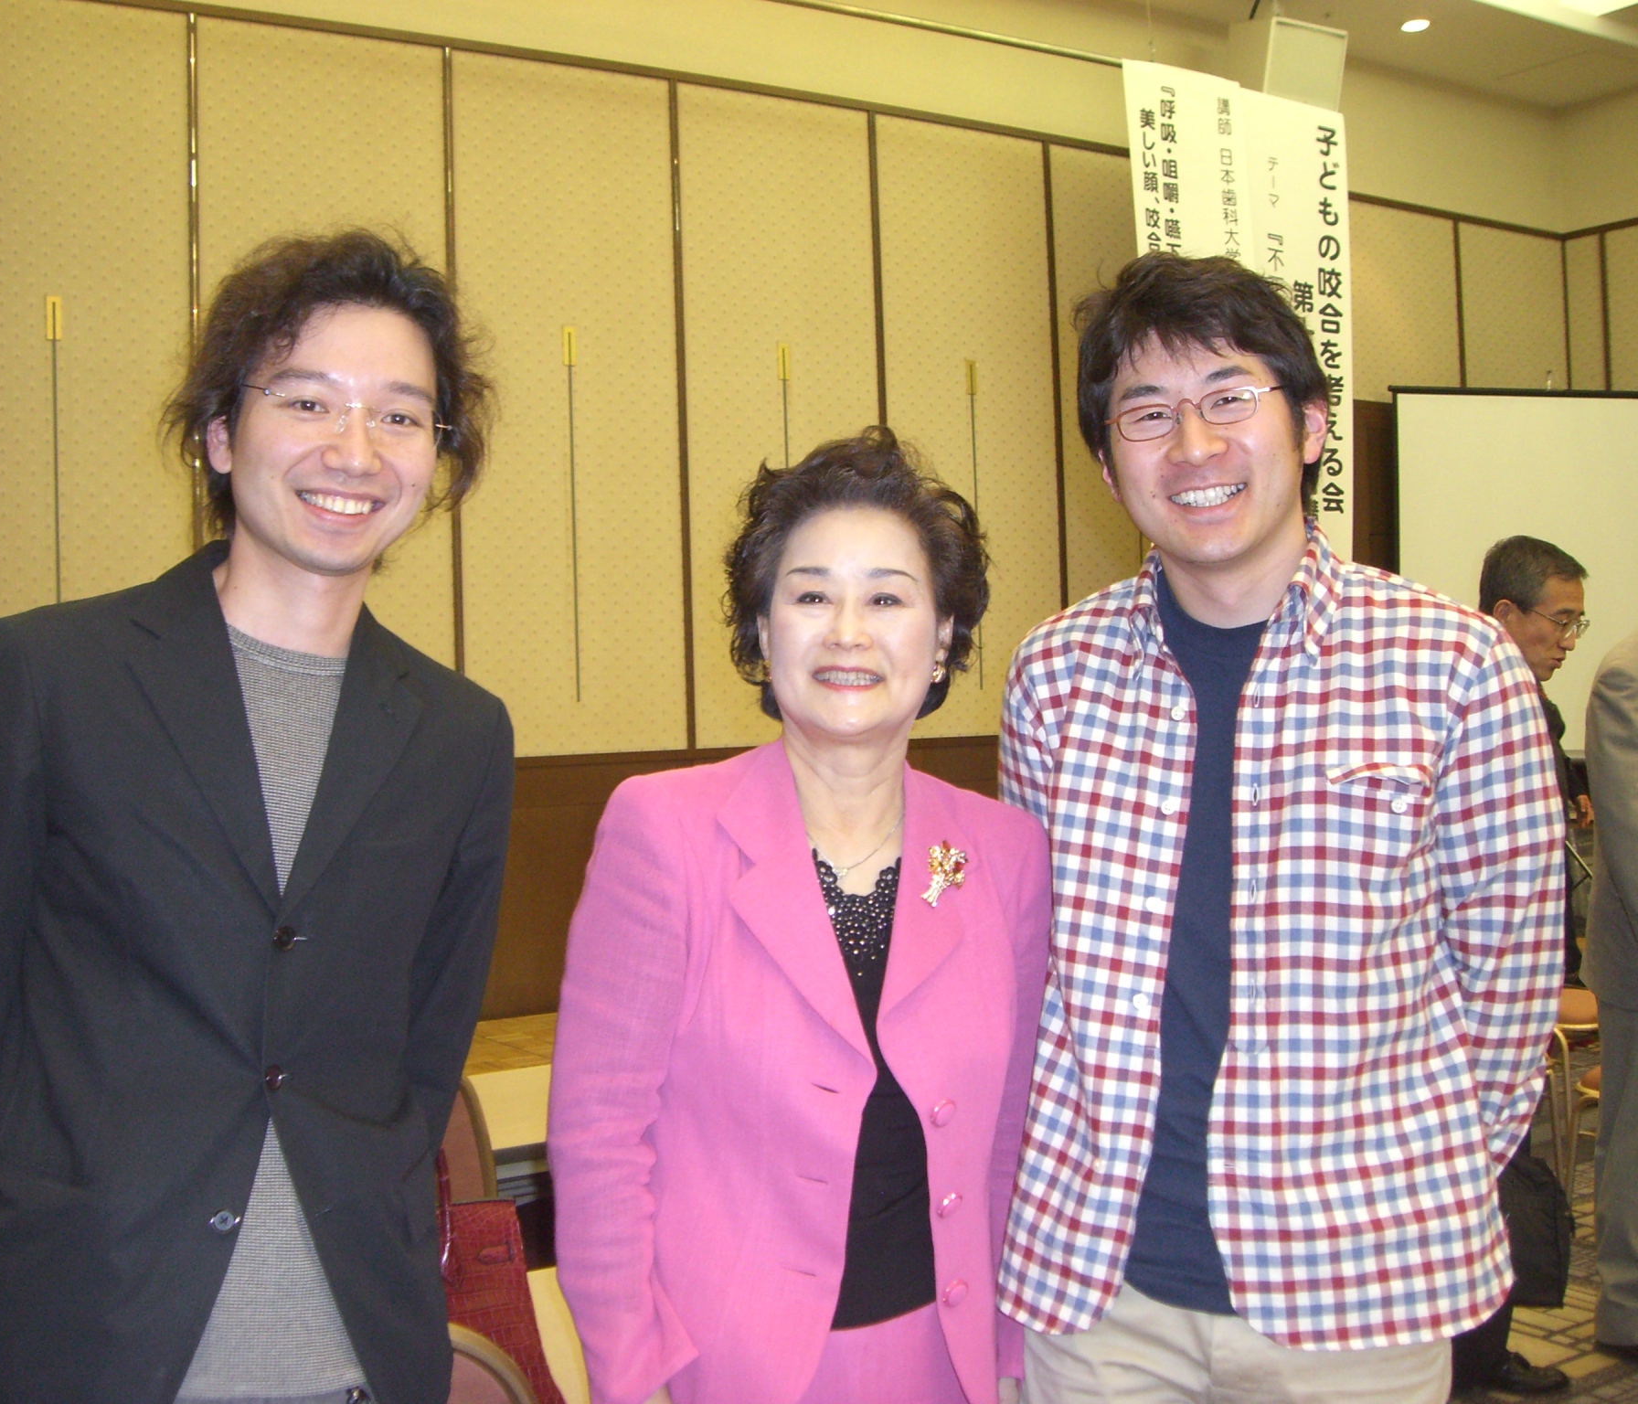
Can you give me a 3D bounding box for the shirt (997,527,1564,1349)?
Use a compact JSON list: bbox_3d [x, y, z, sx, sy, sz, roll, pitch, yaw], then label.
[{"bbox_3d":[0.378,0.192,1.720,0.490,0.680,0.300,-2,-1,26],"label":"shirt"}]

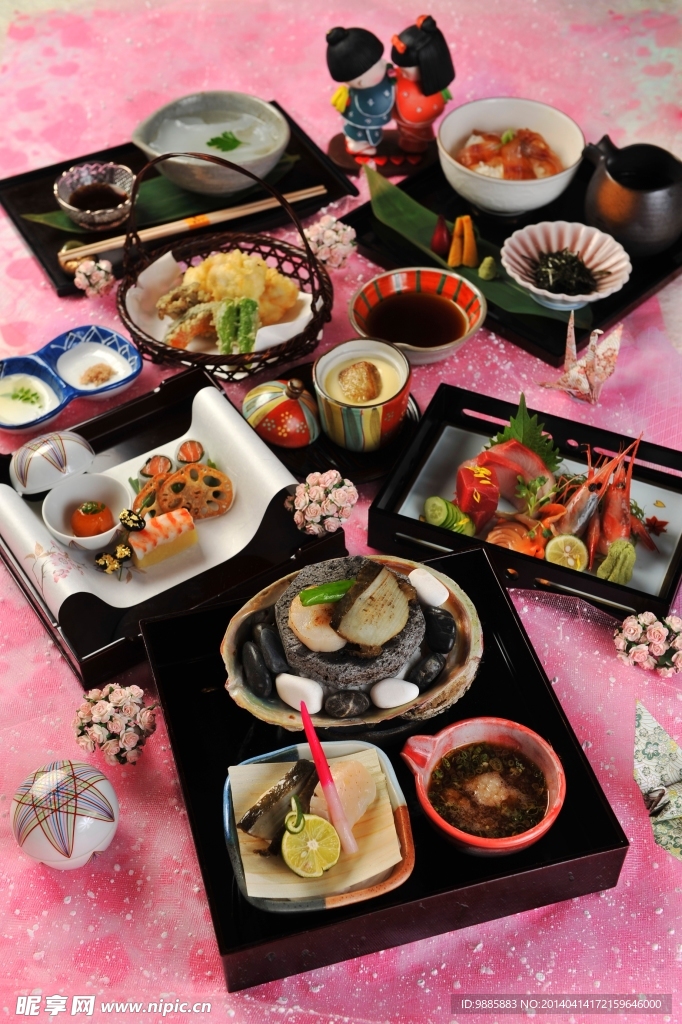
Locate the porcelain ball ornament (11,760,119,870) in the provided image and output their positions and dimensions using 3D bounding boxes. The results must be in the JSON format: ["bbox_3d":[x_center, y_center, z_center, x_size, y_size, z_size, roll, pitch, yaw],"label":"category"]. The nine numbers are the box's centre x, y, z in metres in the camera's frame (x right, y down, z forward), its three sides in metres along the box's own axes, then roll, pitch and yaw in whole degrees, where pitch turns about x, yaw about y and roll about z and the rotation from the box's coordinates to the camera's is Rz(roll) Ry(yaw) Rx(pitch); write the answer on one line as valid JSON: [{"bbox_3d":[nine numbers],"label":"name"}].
[{"bbox_3d":[-0.166,0.183,0.893,0.064,0.063,0.064,-1,47,0],"label":"porcelain ball ornament"}]

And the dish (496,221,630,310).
[{"bbox_3d":[0.183,-0.194,1.206,0.105,0.032,0.105,0,47,0],"label":"dish"}]

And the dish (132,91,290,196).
[{"bbox_3d":[-0.113,-0.317,1.310,0.138,0.051,0.119,-3,47,-2],"label":"dish"}]

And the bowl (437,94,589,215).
[{"bbox_3d":[0.151,-0.311,1.335,0.131,0.061,0.131,0,47,0],"label":"bowl"}]

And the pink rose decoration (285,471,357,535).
[{"bbox_3d":[-0.013,-0.006,0.997,0.049,0.043,0.048,-1,47,0],"label":"pink rose decoration"}]

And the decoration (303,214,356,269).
[{"bbox_3d":[-0.011,-0.235,1.288,0.050,0.045,0.050,-1,47,0],"label":"decoration"}]

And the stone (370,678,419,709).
[{"bbox_3d":[0.033,0.110,0.902,0.030,0.015,0.020,-1,47,0],"label":"stone"}]

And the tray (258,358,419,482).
[{"bbox_3d":[-0.007,-0.065,1.110,0.136,0.016,0.136,-1,47,0],"label":"tray"}]

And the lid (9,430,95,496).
[{"bbox_3d":[-0.215,-0.041,1.080,0.066,0.026,0.066,-20,26,10],"label":"lid"}]

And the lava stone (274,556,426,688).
[{"bbox_3d":[0.006,0.072,0.966,0.098,0.023,0.097,-1,47,0],"label":"lava stone"}]

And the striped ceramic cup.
[{"bbox_3d":[0.015,-0.082,1.085,0.071,0.059,0.071,0,47,0],"label":"striped ceramic cup"}]

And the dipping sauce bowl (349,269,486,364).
[{"bbox_3d":[0.061,-0.150,1.175,0.108,0.036,0.110,0,47,0],"label":"dipping sauce bowl"}]

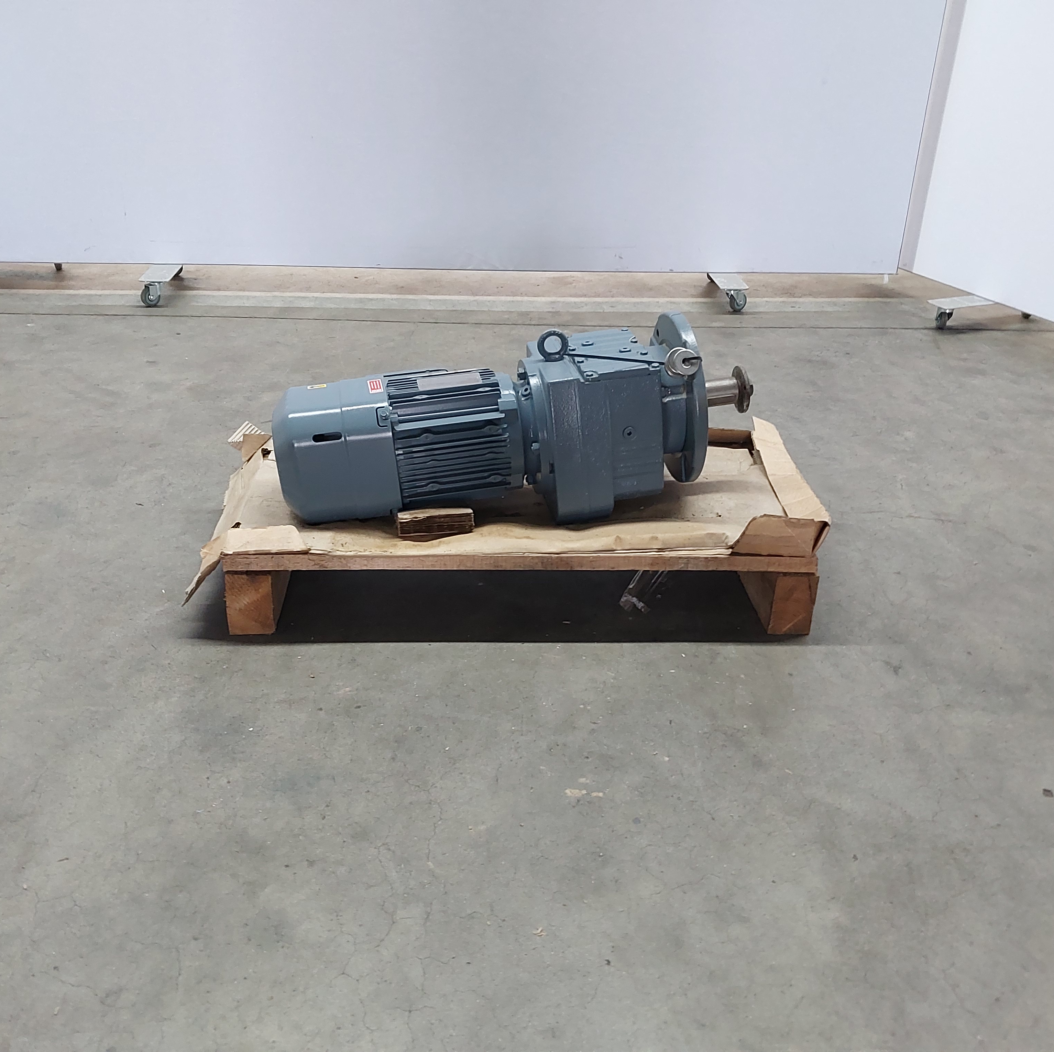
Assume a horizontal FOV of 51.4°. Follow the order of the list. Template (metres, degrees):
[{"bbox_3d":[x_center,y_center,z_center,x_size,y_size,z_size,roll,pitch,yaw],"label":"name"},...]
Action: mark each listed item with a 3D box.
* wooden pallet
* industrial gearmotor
[{"bbox_3d":[-0.015,0.007,1.724,0.828,0.129,0.400,0,27,-4],"label":"wooden pallet"},{"bbox_3d":[-0.010,-0.162,1.582,0.686,0.272,0.270,-8,28,-6],"label":"industrial gearmotor"}]

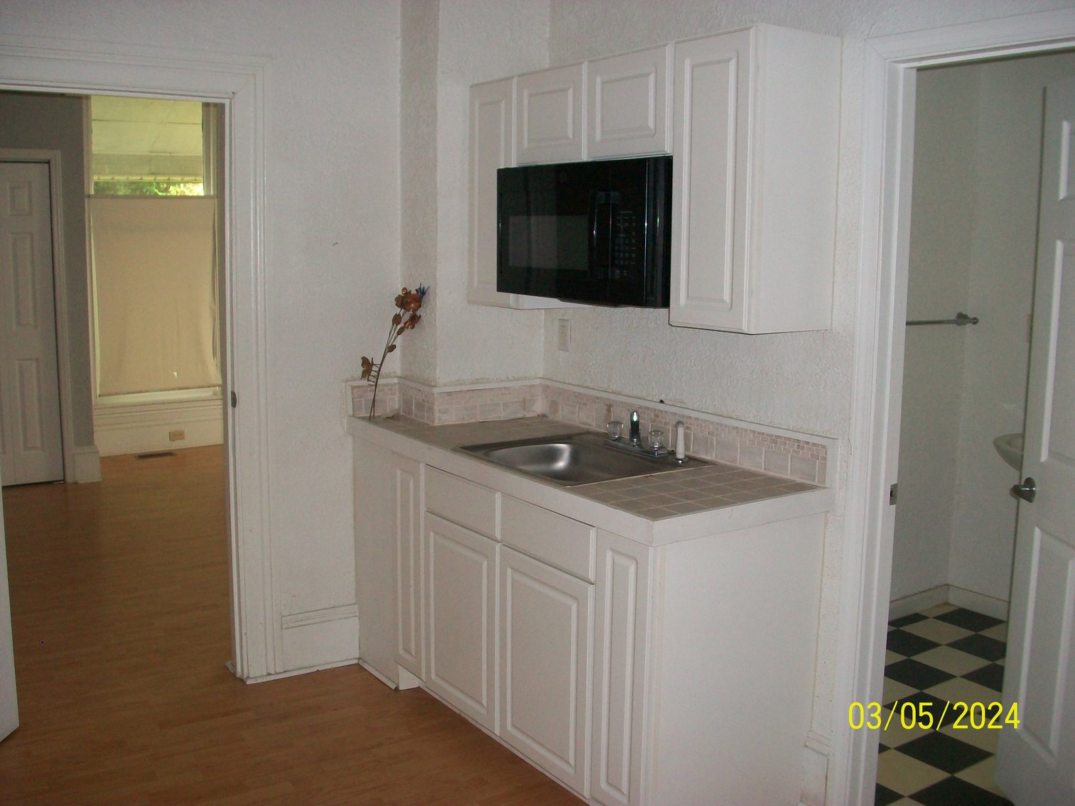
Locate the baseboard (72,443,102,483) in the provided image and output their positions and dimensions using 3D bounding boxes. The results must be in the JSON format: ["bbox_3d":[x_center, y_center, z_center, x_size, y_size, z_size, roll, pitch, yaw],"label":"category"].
[{"bbox_3d":[-2.958,0.402,6.944,0.165,0.247,0.030,-5,11,-34],"label":"baseboard"}]

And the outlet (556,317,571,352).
[{"bbox_3d":[0.092,-0.244,3.839,0.012,0.116,0.073,-5,11,-34],"label":"outlet"}]

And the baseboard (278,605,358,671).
[{"bbox_3d":[-0.813,0.891,3.970,0.300,0.230,0.025,-5,11,-34],"label":"baseboard"}]

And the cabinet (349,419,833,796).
[{"bbox_3d":[0.043,0.642,3.485,0.619,0.894,1.712,-5,11,-34],"label":"cabinet"}]

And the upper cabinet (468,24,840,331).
[{"bbox_3d":[0.275,-0.645,3.237,0.320,0.761,1.365,-5,11,-34],"label":"upper cabinet"}]

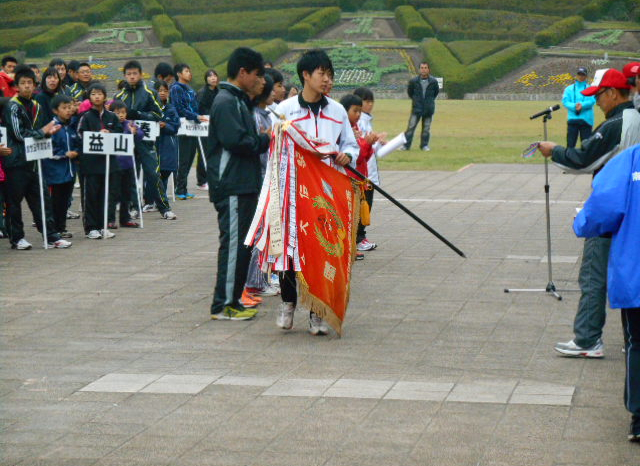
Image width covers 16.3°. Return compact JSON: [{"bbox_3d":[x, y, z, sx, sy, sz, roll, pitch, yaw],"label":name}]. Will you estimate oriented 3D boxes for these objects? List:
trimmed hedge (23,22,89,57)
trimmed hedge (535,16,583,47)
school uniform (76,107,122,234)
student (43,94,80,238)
[{"bbox_3d":[-14.365,-10.509,121.500,1.200,2.000,5.000,3,5,33],"label":"trimmed hedge"},{"bbox_3d":[13.060,-11.034,122.500,1.200,1.800,3.200,3,5,36],"label":"trimmed hedge"},{"bbox_3d":[-2.047,-0.576,20.765,0.420,1.160,0.260,-1,4,-16],"label":"school uniform"},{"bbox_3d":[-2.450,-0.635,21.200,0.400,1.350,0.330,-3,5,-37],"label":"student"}]

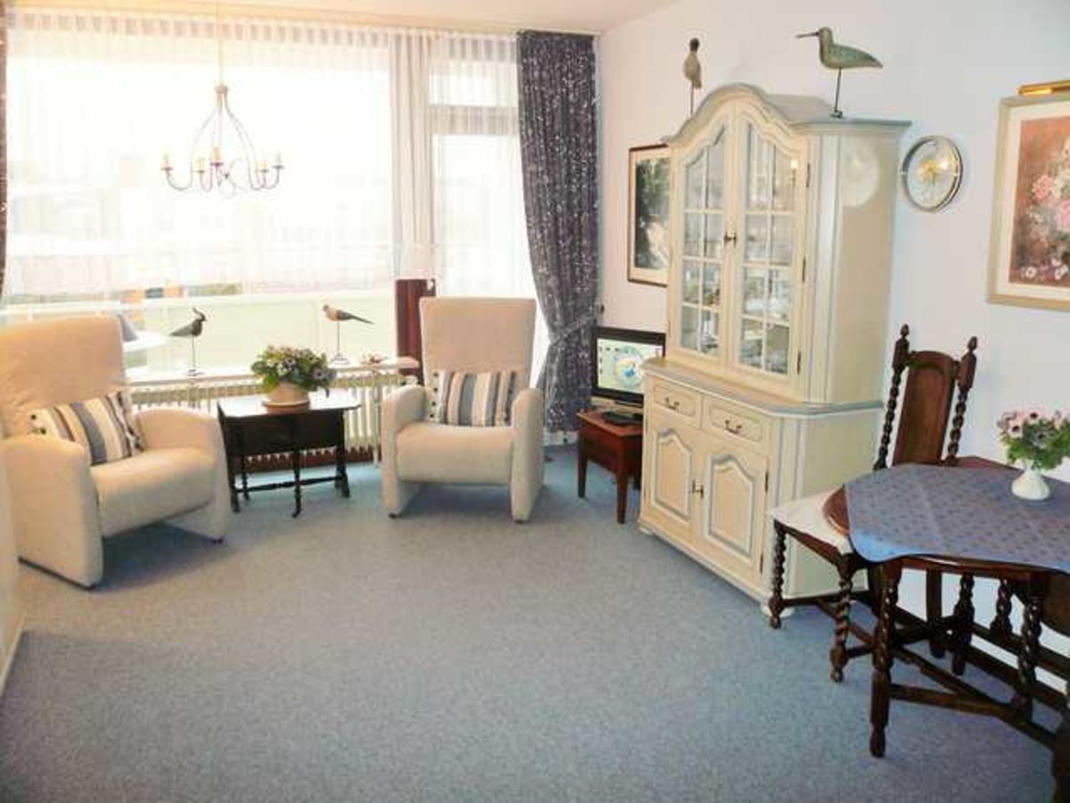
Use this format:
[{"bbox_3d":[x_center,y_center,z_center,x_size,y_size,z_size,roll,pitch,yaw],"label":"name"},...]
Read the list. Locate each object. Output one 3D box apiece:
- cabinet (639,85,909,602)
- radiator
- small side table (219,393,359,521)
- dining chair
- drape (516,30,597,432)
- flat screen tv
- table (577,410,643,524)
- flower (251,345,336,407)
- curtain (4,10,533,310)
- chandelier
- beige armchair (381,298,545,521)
[{"bbox_3d":[0.934,-0.264,3.707,0.500,2.020,1.140,-6,14,-22],"label":"cabinet"},{"bbox_3d":[-1.568,0.102,5.075,1.740,0.490,0.130,-6,14,-22],"label":"radiator"},{"bbox_3d":[-1.319,0.290,4.714,0.700,0.520,0.470,-6,14,-22],"label":"small side table"},{"bbox_3d":[1.170,0.338,3.059,0.540,1.120,0.450,-5,14,-18],"label":"dining chair"},{"bbox_3d":[0.151,-0.974,5.361,0.540,2.430,0.160,-6,14,-22],"label":"drape"},{"bbox_3d":[0.491,-0.149,4.542,0.440,0.470,0.150,8,15,34],"label":"flat screen tv"},{"bbox_3d":[0.511,0.331,4.597,0.420,0.470,0.510,-6,14,-22],"label":"table"},{"bbox_3d":[-1.324,-0.141,4.649,0.410,0.340,0.370,-6,14,-22],"label":"flower"},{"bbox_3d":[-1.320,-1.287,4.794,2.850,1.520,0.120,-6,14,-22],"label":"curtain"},{"bbox_3d":[-1.342,-1.322,3.684,0.500,0.860,0.500,-6,14,-22],"label":"chandelier"},{"bbox_3d":[-0.363,0.005,4.700,0.770,1.070,0.800,1,13,7],"label":"beige armchair"}]

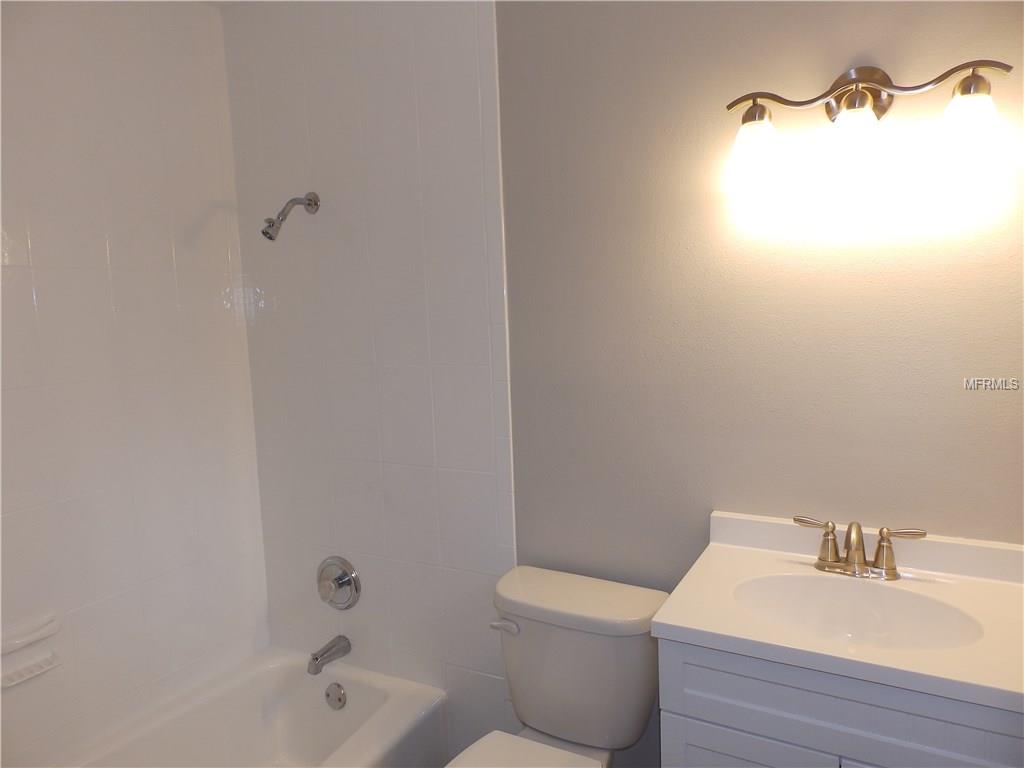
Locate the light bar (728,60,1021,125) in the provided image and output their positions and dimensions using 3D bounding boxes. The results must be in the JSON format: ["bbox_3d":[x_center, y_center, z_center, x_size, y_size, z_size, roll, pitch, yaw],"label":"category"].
[{"bbox_3d":[0.672,-0.568,1.263,0.472,0.113,0.115,3,7,29],"label":"light bar"}]

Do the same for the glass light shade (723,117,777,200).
[{"bbox_3d":[0.493,-0.462,1.324,0.115,0.140,0.115,1,6,29],"label":"glass light shade"}]

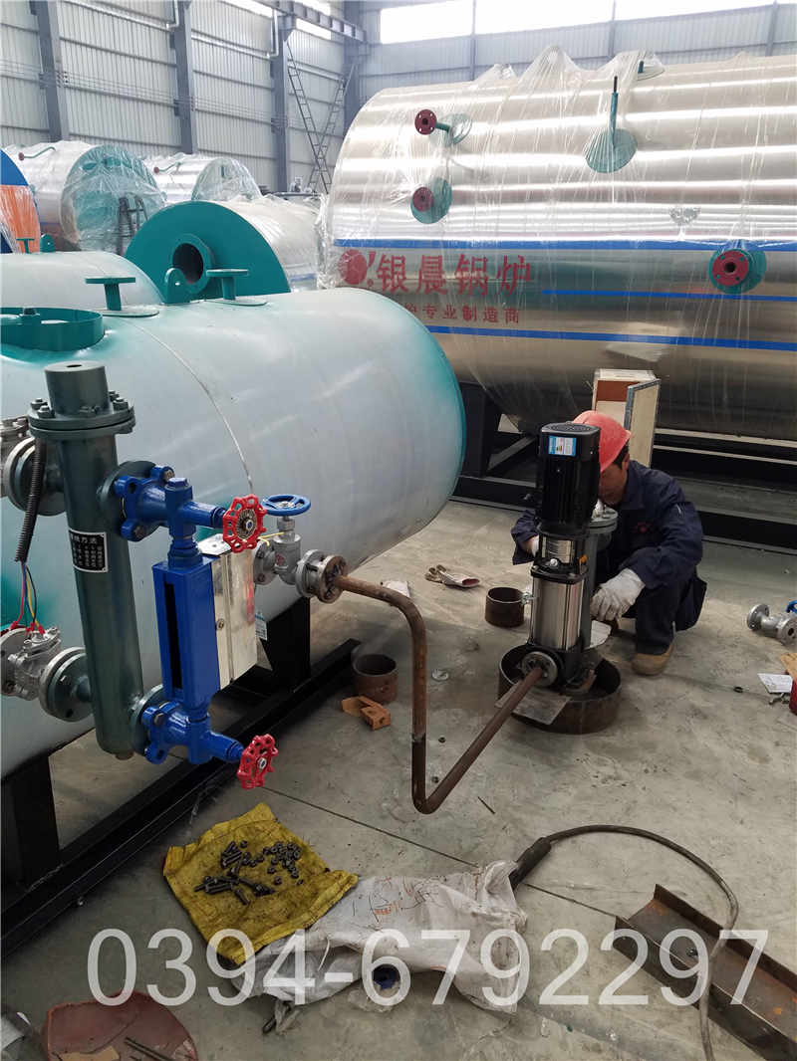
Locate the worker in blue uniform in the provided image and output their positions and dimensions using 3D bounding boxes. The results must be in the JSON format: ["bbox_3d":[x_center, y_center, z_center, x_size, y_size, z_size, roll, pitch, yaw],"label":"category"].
[{"bbox_3d":[0.806,0.017,2.892,0.630,0.930,0.720,18,27,39],"label":"worker in blue uniform"}]

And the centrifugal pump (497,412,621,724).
[{"bbox_3d":[0.537,0.138,2.544,0.400,0.950,0.400,11,23,27],"label":"centrifugal pump"}]

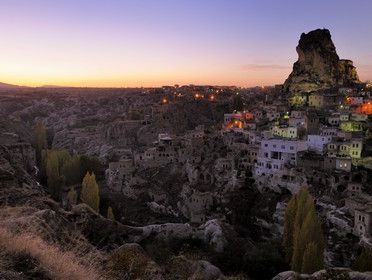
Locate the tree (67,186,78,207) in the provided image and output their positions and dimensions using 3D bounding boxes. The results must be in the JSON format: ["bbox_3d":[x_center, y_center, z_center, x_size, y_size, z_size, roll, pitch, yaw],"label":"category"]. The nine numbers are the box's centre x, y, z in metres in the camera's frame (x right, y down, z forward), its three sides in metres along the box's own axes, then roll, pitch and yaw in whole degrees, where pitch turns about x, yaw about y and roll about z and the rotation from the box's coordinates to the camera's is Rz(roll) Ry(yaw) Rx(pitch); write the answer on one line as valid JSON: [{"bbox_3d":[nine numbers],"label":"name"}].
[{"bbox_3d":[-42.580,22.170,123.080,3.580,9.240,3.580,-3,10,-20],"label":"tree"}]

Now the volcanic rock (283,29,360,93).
[{"bbox_3d":[106.000,-61.410,255.490,60.240,49.570,48.000,4,10,22],"label":"volcanic rock"}]

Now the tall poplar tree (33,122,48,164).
[{"bbox_3d":[-74.630,2.450,167.510,7.180,24.990,7.180,-4,10,-24],"label":"tall poplar tree"}]

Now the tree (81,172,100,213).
[{"bbox_3d":[-34.090,19.540,116.580,6.430,16.350,6.430,-3,10,-17],"label":"tree"}]

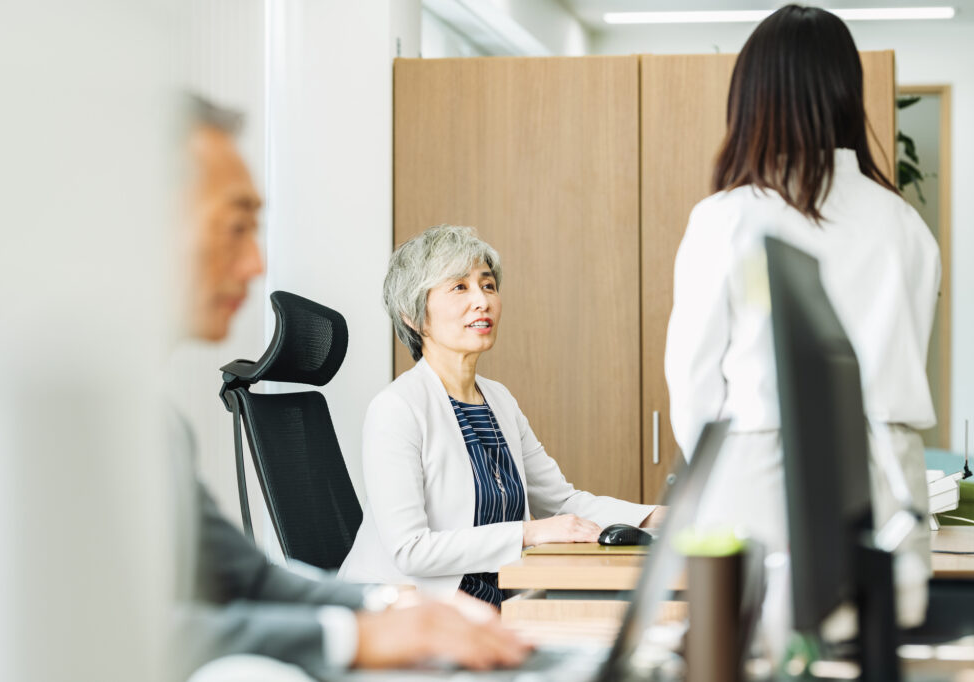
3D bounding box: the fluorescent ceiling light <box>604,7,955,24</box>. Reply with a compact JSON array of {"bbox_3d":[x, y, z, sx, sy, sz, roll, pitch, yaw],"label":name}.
[{"bbox_3d":[1.067,-1.192,10.921,1.256,0.050,0.120,0,0,7],"label":"fluorescent ceiling light"}]

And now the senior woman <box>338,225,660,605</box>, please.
[{"bbox_3d":[0.032,0.443,5.249,0.680,1.270,0.500,0,0,38],"label":"senior woman"}]

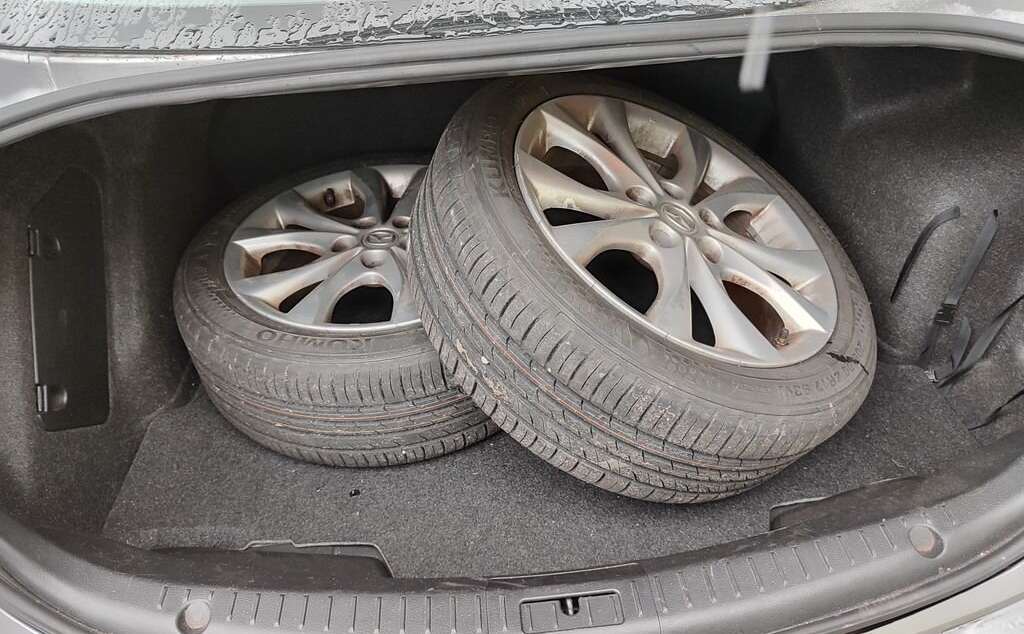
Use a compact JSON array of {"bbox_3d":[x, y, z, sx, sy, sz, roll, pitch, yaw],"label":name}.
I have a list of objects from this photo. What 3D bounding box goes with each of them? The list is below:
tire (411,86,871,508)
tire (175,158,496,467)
[{"bbox_3d":[0.181,-0.072,0.940,0.633,0.212,0.633,33,44,0],"label":"tire"},{"bbox_3d":[-0.207,-0.054,1.135,0.633,0.212,0.633,-3,40,0],"label":"tire"}]

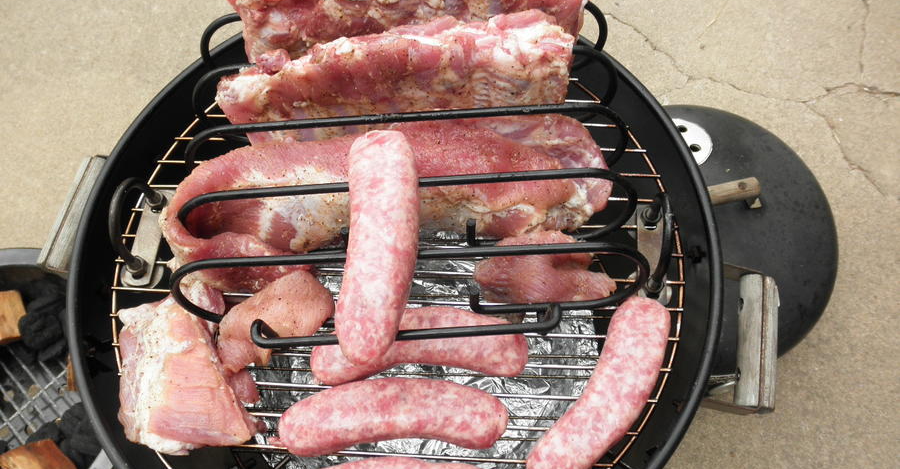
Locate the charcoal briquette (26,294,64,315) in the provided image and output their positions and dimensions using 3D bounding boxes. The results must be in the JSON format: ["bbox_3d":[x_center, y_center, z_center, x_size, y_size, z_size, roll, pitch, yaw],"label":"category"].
[{"bbox_3d":[-0.519,0.090,0.937,0.050,0.034,0.047,-23,66,-8],"label":"charcoal briquette"}]

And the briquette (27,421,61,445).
[{"bbox_3d":[-0.487,0.245,0.879,0.047,0.034,0.050,36,72,18],"label":"briquette"}]

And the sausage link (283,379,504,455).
[{"bbox_3d":[-0.032,0.113,0.449,0.140,0.037,0.046,-2,65,3],"label":"sausage link"}]

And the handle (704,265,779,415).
[{"bbox_3d":[0.197,0.074,0.514,0.060,0.027,0.102,10,66,8],"label":"handle"}]

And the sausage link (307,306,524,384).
[{"bbox_3d":[-0.019,0.070,0.462,0.136,0.034,0.046,-3,65,1],"label":"sausage link"}]

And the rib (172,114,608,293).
[{"bbox_3d":[-0.040,-0.018,0.486,0.285,0.076,0.088,-3,65,2],"label":"rib"}]

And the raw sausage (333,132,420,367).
[{"bbox_3d":[-0.039,0.004,0.411,0.041,0.038,0.141,0,65,4],"label":"raw sausage"}]

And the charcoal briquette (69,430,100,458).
[{"bbox_3d":[-0.430,0.248,0.859,0.048,0.031,0.048,7,66,7],"label":"charcoal briquette"}]

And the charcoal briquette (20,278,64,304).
[{"bbox_3d":[-0.522,0.074,0.942,0.050,0.034,0.047,-23,66,-8],"label":"charcoal briquette"}]

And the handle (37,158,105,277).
[{"bbox_3d":[-0.296,-0.015,0.589,0.026,0.028,0.097,9,66,8],"label":"handle"}]

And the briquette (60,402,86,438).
[{"bbox_3d":[-0.447,0.225,0.873,0.047,0.034,0.050,37,53,16],"label":"briquette"}]

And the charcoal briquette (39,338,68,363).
[{"bbox_3d":[-0.505,0.142,0.926,0.050,0.034,0.047,-35,68,-13],"label":"charcoal briquette"}]

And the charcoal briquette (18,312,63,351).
[{"bbox_3d":[-0.511,0.121,0.908,0.049,0.032,0.049,-21,66,-6],"label":"charcoal briquette"}]

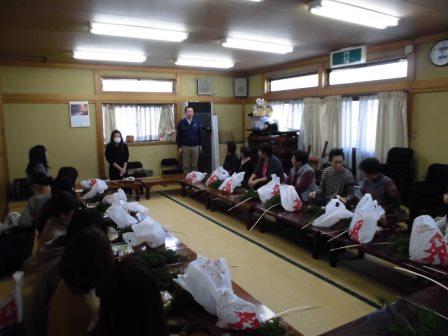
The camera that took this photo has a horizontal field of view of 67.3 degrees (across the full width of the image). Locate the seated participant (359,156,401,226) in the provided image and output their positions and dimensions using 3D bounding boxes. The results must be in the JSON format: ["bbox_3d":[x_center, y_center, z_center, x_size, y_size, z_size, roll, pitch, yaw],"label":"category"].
[{"bbox_3d":[1.727,0.387,3.828,0.570,0.940,0.470,-6,10,-30],"label":"seated participant"}]

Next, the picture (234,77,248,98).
[{"bbox_3d":[0.455,-2.094,8.750,0.370,0.510,0.040,1,9,13],"label":"picture"}]

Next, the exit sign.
[{"bbox_3d":[2.192,-1.933,5.929,0.090,0.270,0.710,-6,10,-30],"label":"exit sign"}]

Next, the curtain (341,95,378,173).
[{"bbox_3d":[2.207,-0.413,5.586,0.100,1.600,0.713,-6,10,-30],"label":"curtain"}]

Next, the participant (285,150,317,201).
[{"bbox_3d":[1.092,0.237,4.843,0.560,0.950,0.460,-2,9,-8],"label":"participant"}]

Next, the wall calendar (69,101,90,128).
[{"bbox_3d":[-2.971,-1.103,6.929,0.370,0.540,0.015,-6,10,-31],"label":"wall calendar"}]

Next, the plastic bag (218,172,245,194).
[{"bbox_3d":[0.112,0.241,5.324,0.360,0.310,0.340,7,12,42],"label":"plastic bag"}]

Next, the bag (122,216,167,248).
[{"bbox_3d":[-0.725,0.579,3.092,0.330,0.200,0.260,-6,10,-30],"label":"bag"}]

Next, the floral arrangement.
[{"bbox_3d":[0.885,-1.404,7.778,0.450,0.420,0.400,4,10,28],"label":"floral arrangement"}]

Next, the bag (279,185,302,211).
[{"bbox_3d":[0.822,0.374,4.129,0.260,0.310,0.220,1,9,11],"label":"bag"}]

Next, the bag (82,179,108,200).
[{"bbox_3d":[-1.943,0.314,5.117,0.360,0.280,0.420,-6,10,-31],"label":"bag"}]

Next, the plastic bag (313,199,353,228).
[{"bbox_3d":[1.155,0.484,3.581,0.370,0.230,0.260,-6,10,-30],"label":"plastic bag"}]

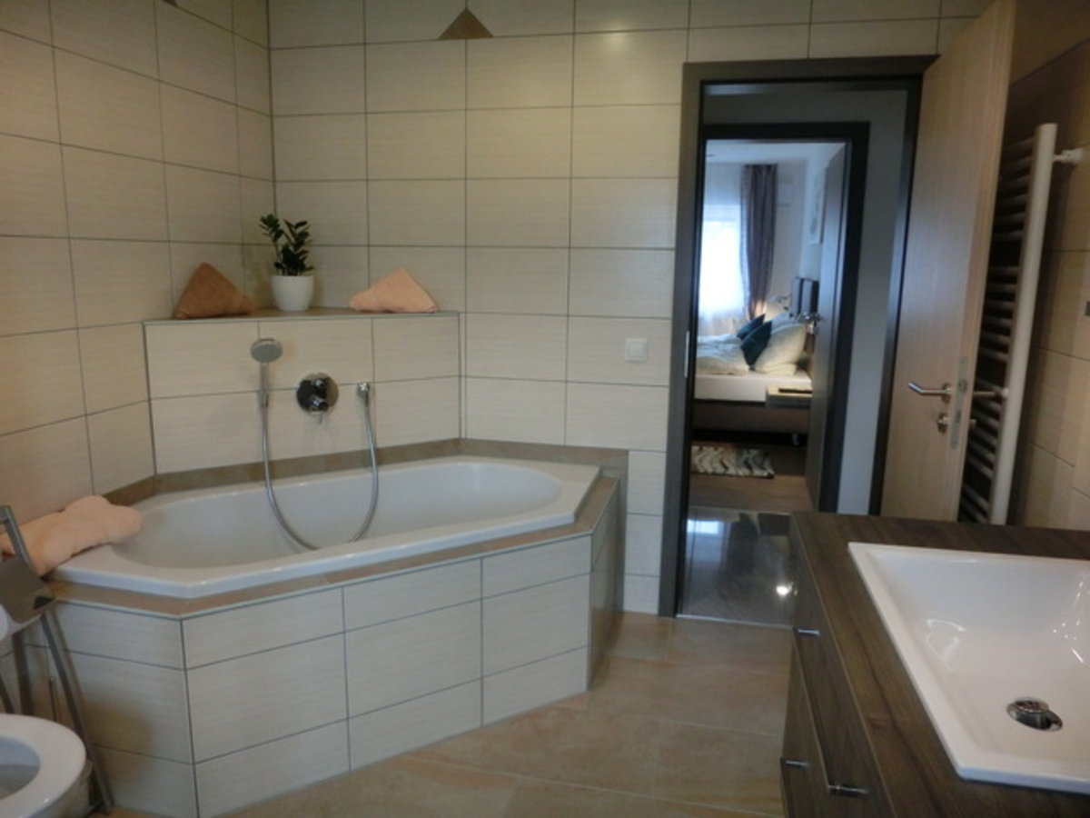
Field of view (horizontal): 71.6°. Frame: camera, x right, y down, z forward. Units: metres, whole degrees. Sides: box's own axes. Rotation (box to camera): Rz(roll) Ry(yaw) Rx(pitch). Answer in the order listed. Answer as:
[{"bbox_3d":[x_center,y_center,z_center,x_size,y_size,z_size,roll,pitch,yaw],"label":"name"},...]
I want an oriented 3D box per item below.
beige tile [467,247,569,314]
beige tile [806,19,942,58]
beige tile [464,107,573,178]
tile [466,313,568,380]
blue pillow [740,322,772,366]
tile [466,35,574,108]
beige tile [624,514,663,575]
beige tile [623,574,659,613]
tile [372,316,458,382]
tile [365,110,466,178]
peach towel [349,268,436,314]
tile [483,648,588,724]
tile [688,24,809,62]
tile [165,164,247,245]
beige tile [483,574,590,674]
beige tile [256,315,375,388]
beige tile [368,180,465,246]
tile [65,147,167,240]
[{"bbox_3d":[-0.105,-0.486,2.886,0.403,0.250,0.014,3,11,12],"label":"beige tile"},{"bbox_3d":[1.085,-1.223,2.503,0.400,0.114,0.015,3,11,11],"label":"beige tile"},{"bbox_3d":[-0.097,-0.977,2.790,0.400,0.250,0.012,3,11,12],"label":"beige tile"},{"bbox_3d":[-0.113,-0.240,2.966,0.402,0.249,0.012,4,12,13],"label":"tile"},{"bbox_3d":[1.762,-0.537,6.309,0.140,0.400,0.400,26,11,-2],"label":"blue pillow"},{"bbox_3d":[-0.093,-1.220,2.744,0.400,0.250,0.012,3,11,12],"label":"tile"},{"bbox_3d":[0.389,0.532,2.967,0.138,0.250,0.012,3,11,12],"label":"beige tile"},{"bbox_3d":[0.388,0.734,3.010,0.141,0.161,0.014,3,11,12],"label":"beige tile"},{"bbox_3d":[-0.495,-0.234,2.921,0.353,0.242,0.012,-6,13,-31],"label":"tile"},{"bbox_3d":[-0.487,-0.996,2.874,0.400,0.250,0.015,3,11,11],"label":"tile"},{"bbox_3d":[-0.576,-0.458,2.898,0.320,0.165,0.120,1,10,1],"label":"peach towel"},{"bbox_3d":[-0.026,0.854,2.348,0.386,0.161,0.012,-6,13,-32],"label":"tile"},{"bbox_3d":[0.693,-1.244,2.581,0.402,0.114,0.012,4,12,13],"label":"tile"},{"bbox_3d":[-1.184,-0.705,2.634,0.014,0.250,0.403,3,11,13],"label":"tile"},{"bbox_3d":[-0.024,0.662,2.340,0.391,0.250,0.015,-5,12,-32],"label":"beige tile"},{"bbox_3d":[-0.800,-0.199,2.665,0.404,0.245,0.015,-6,13,-35],"label":"beige tile"},{"bbox_3d":[-0.491,-0.750,2.919,0.400,0.250,0.015,3,11,11],"label":"beige tile"},{"bbox_3d":[-1.288,-0.639,2.288,0.012,0.249,0.402,4,12,13],"label":"tile"}]

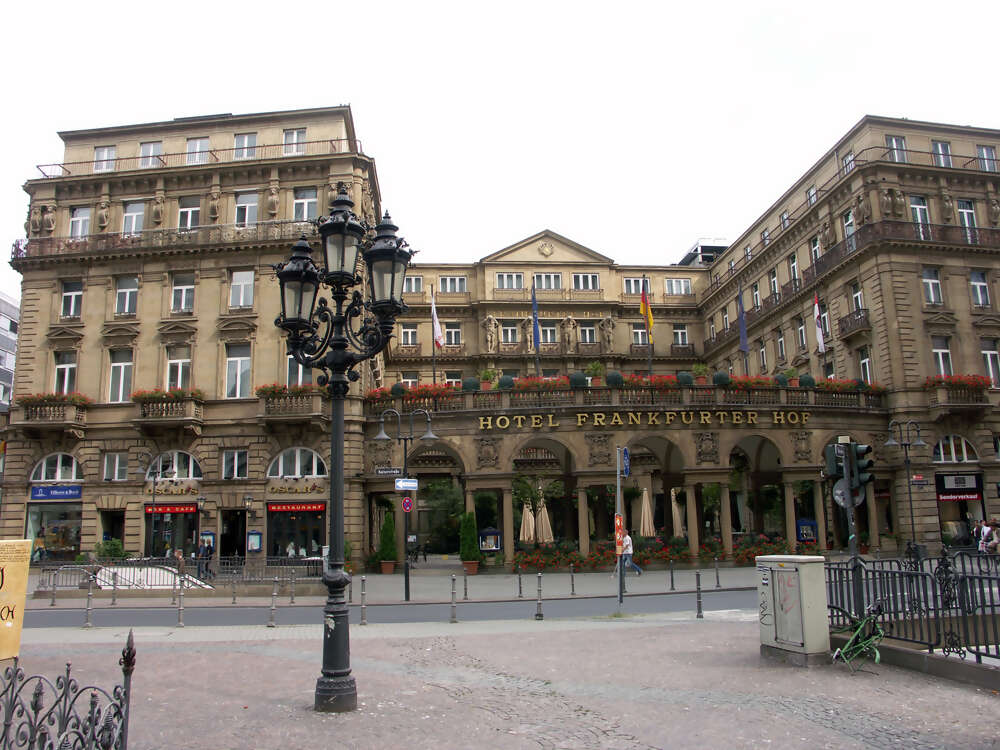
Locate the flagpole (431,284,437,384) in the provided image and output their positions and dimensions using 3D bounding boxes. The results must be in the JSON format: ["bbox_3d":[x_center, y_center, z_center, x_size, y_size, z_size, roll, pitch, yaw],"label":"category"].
[{"bbox_3d":[-2.908,-1.416,35.379,0.110,5.289,0.110,-5,-11,11],"label":"flagpole"}]

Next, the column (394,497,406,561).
[{"bbox_3d":[-4.270,6.605,34.712,0.480,3.080,0.480,-2,-10,0],"label":"column"}]

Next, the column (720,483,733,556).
[{"bbox_3d":[9.617,6.144,34.341,0.480,3.080,0.480,0,-11,-11],"label":"column"}]

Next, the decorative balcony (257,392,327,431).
[{"bbox_3d":[-8.960,1.618,35.129,2.950,1.550,0.900,-2,-10,6],"label":"decorative balcony"}]

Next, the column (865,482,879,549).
[{"bbox_3d":[16.483,6.238,35.902,0.420,2.900,0.420,0,-10,-6],"label":"column"}]

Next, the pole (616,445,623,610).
[{"bbox_3d":[2.532,3.224,17.136,0.080,3.486,0.080,2,-11,-5],"label":"pole"}]

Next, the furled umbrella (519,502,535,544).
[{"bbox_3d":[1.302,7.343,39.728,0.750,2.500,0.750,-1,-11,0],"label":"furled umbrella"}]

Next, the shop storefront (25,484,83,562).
[{"bbox_3d":[-20.786,6.950,37.883,2.916,3.559,0.400,-3,-11,6],"label":"shop storefront"}]

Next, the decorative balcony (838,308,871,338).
[{"bbox_3d":[18.925,-2.753,42.959,0.750,1.150,2.100,-1,-11,-4],"label":"decorative balcony"}]

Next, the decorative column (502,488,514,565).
[{"bbox_3d":[0.365,6.460,34.802,0.500,3.298,0.500,-1,-11,-2],"label":"decorative column"}]

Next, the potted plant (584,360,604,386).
[{"bbox_3d":[4.064,-0.068,34.799,0.850,1.150,0.850,-1,-10,-1],"label":"potted plant"}]

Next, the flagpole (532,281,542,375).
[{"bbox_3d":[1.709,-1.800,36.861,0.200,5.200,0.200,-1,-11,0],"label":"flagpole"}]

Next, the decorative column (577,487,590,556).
[{"bbox_3d":[3.466,6.205,33.734,0.480,3.080,0.480,-2,-10,0],"label":"decorative column"}]

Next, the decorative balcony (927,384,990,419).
[{"bbox_3d":[22.134,1.349,39.265,2.900,1.700,0.950,1,-11,-14],"label":"decorative balcony"}]

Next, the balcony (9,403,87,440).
[{"bbox_3d":[-20.326,2.103,36.391,2.950,1.550,0.900,-2,-10,6],"label":"balcony"}]

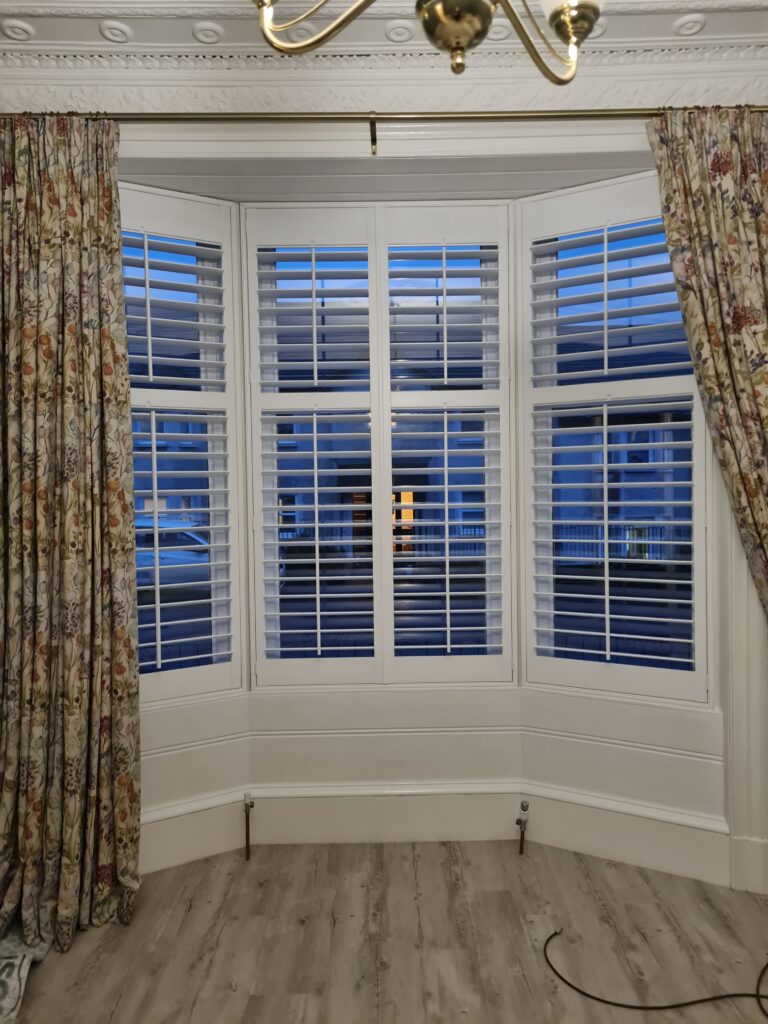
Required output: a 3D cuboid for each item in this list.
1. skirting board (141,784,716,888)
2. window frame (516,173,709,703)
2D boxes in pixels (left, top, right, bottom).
[{"bbox_3d":[0.032,1.340,3.188,2.610,0.260,0.453,-1,2,-1],"label":"skirting board"},{"bbox_3d":[0.922,-0.292,3.162,0.768,2.109,0.080,0,2,31],"label":"window frame"}]

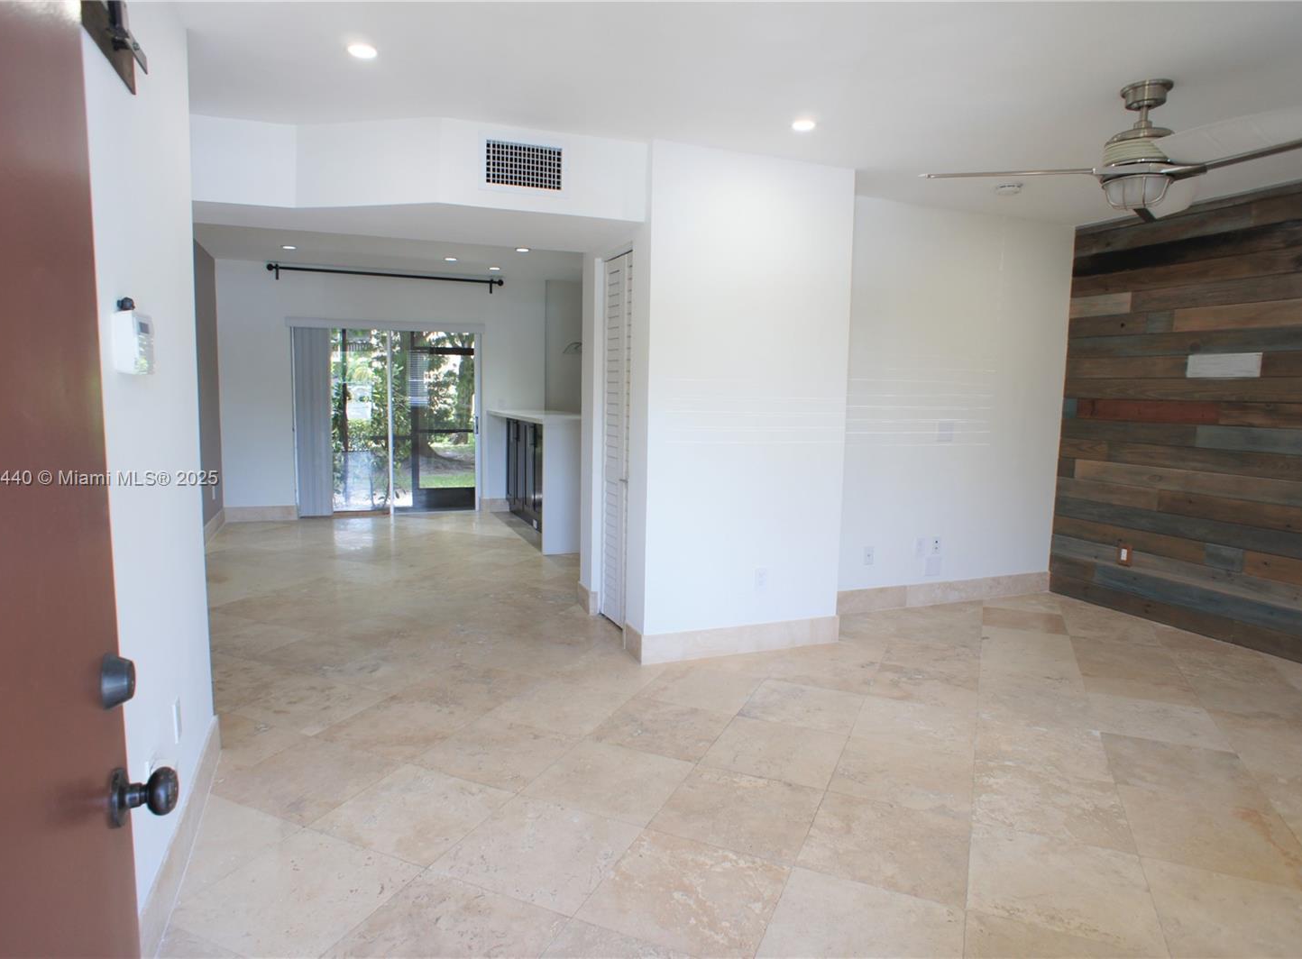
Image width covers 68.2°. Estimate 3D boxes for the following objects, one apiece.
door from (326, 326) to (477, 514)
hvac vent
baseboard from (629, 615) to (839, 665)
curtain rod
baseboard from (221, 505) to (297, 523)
[{"bbox_3d":[-2.385,-0.541,9.027,1.496,1.754,0.100,-1,6,-21],"label":"door"},{"bbox_3d":[-0.544,-1.348,4.128,0.338,0.187,0.040,-1,6,-21],"label":"hvac vent"},{"bbox_3d":[0.427,0.769,4.749,1.109,0.144,0.180,-1,6,-23],"label":"baseboard"},{"bbox_3d":[-2.383,-1.843,8.794,2.103,0.130,0.120,-1,6,-21],"label":"curtain rod"},{"bbox_3d":[-3.522,0.314,8.681,0.606,0.141,0.025,-1,6,-21],"label":"baseboard"}]

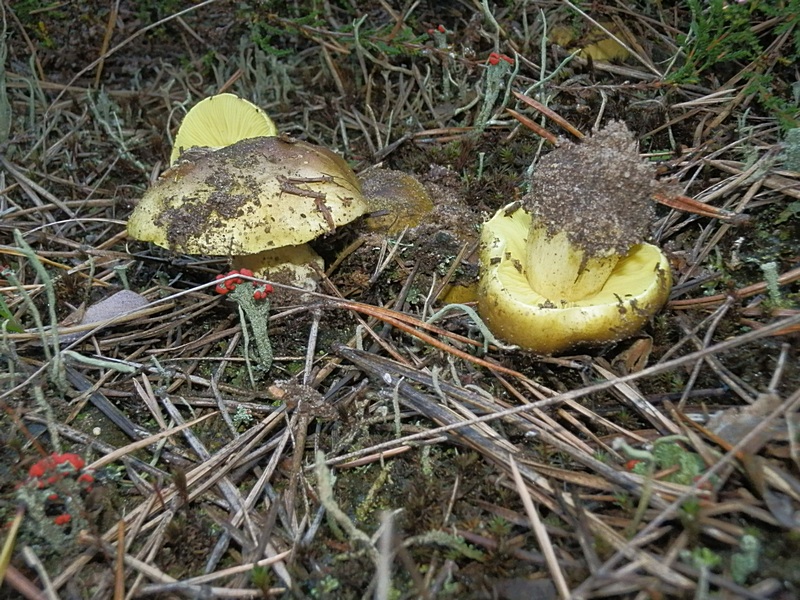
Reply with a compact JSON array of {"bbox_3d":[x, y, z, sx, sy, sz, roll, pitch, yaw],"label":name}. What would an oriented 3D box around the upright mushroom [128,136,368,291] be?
[{"bbox_3d":[-0.049,-0.029,0.279,0.078,0.049,0.078,-3,19,0],"label":"upright mushroom"}]

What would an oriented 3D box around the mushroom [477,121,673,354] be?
[{"bbox_3d":[0.055,-0.019,0.257,0.060,0.065,0.060,12,30,0],"label":"mushroom"}]

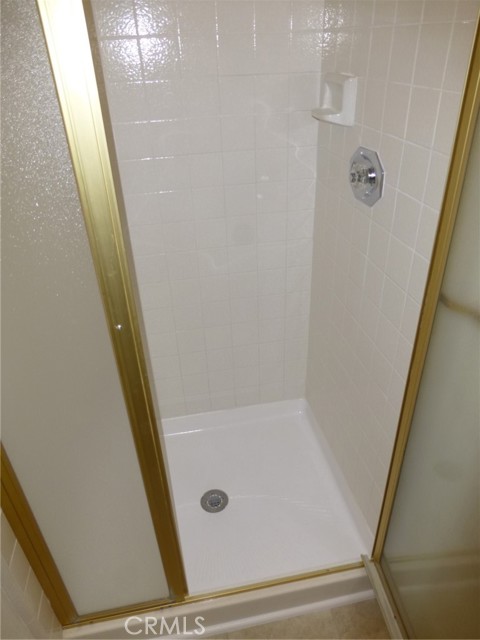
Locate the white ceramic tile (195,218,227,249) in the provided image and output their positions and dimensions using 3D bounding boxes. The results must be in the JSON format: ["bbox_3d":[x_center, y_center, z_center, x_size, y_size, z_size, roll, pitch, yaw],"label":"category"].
[{"bbox_3d":[-0.102,-0.304,1.566,0.108,0.108,0.009,-7,33,-8],"label":"white ceramic tile"}]

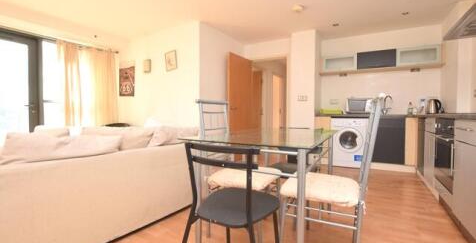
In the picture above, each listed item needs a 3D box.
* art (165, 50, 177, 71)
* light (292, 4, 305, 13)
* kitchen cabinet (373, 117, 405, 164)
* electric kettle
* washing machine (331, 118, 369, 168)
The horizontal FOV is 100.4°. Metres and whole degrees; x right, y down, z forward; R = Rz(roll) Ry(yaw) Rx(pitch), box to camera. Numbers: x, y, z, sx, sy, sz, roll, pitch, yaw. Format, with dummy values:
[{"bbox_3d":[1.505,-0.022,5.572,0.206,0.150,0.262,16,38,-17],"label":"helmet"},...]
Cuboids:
[{"bbox_3d":[-1.234,-1.111,3.651,0.283,0.378,0.025,-4,0,29],"label":"art"},{"bbox_3d":[0.868,-1.626,2.846,0.155,0.045,0.155,1,2,21],"label":"light"},{"bbox_3d":[2.574,0.308,3.538,0.500,0.750,0.570,1,2,21],"label":"kitchen cabinet"},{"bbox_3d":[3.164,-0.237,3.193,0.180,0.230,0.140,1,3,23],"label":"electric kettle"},{"bbox_3d":[2.065,0.371,3.707,0.590,0.860,0.570,1,2,21],"label":"washing machine"}]

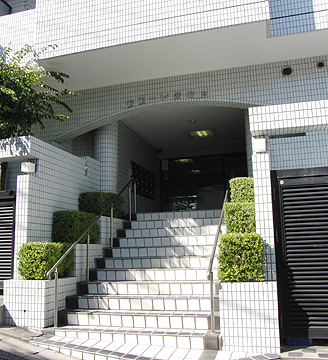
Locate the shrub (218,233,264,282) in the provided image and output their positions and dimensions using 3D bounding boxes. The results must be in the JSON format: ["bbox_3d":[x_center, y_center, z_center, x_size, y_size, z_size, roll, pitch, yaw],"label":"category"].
[{"bbox_3d":[1.012,0.975,4.669,0.545,0.580,0.830,-3,-9,14],"label":"shrub"}]

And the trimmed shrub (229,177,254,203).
[{"bbox_3d":[1.453,0.278,6.677,0.450,0.565,0.800,-3,-9,14],"label":"trimmed shrub"}]

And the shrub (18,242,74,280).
[{"bbox_3d":[-1.750,1.198,5.403,0.455,0.510,0.830,-3,-9,14],"label":"shrub"}]

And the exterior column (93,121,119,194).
[{"bbox_3d":[-1.257,-0.269,7.922,0.490,2.150,0.490,-3,-9,14],"label":"exterior column"}]

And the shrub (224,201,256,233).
[{"bbox_3d":[1.215,0.647,5.677,0.485,0.545,0.830,-3,-9,14],"label":"shrub"}]

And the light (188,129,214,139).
[{"bbox_3d":[1.029,-1.231,9.687,0.610,0.080,0.630,-3,-9,14],"label":"light"}]

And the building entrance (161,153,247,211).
[{"bbox_3d":[1.180,0.187,10.977,2.710,1.860,0.200,-3,-9,14],"label":"building entrance"}]

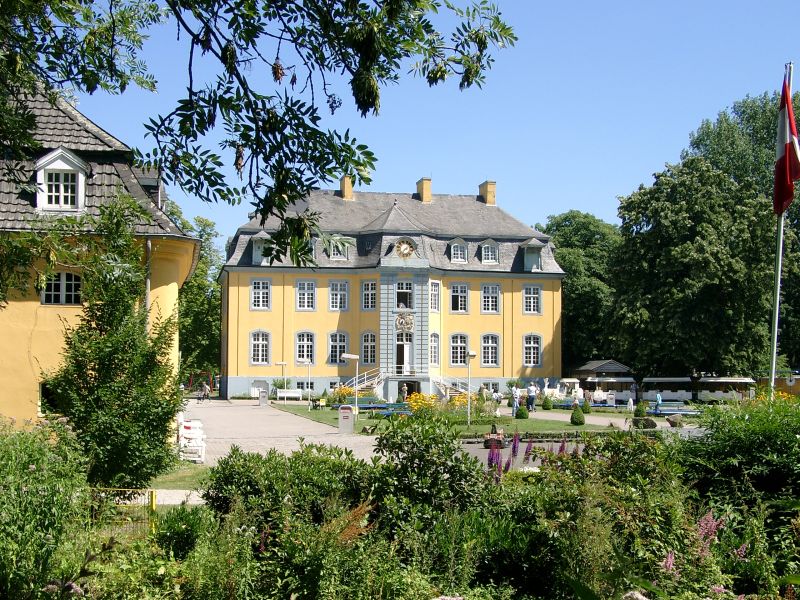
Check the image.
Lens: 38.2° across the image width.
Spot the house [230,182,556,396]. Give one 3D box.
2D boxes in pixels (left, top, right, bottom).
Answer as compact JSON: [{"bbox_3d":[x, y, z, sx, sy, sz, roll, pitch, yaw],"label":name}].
[{"bbox_3d":[-1.109,-0.911,113.091,32.200,21.000,19.000,1,-4,-11],"label":"house"}]

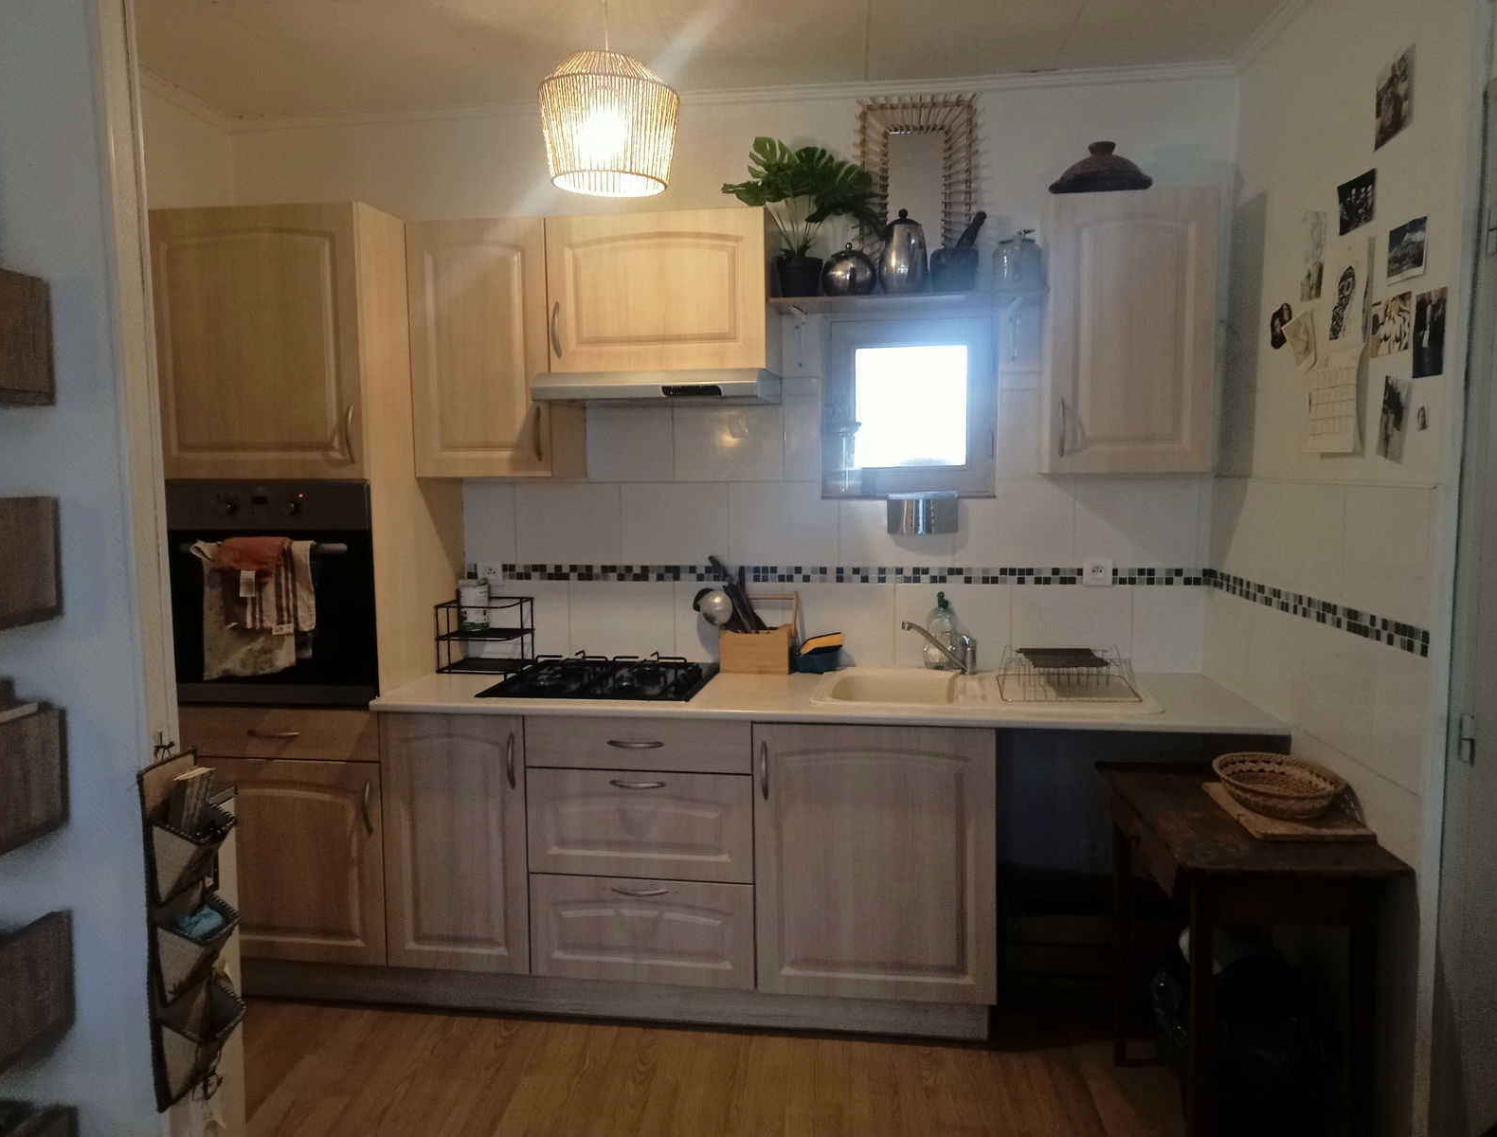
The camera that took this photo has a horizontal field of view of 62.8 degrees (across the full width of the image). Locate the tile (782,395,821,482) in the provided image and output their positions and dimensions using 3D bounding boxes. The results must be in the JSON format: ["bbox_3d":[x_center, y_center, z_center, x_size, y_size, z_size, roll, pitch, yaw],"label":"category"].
[{"bbox_3d":[0.159,-0.383,3.601,0.108,0.249,0.010,0,6,10],"label":"tile"}]

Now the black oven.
[{"bbox_3d":[-1.239,0.041,3.493,0.596,0.591,0.560,0,5,9],"label":"black oven"}]

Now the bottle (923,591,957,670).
[{"bbox_3d":[0.549,0.177,3.499,0.097,0.225,0.065,0,5,10],"label":"bottle"}]

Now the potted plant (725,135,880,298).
[{"bbox_3d":[0.143,-0.961,3.344,0.438,0.425,0.340,0,5,10],"label":"potted plant"}]

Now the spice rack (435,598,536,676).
[{"bbox_3d":[-0.767,0.201,3.573,0.225,0.209,0.222,0,6,10],"label":"spice rack"}]

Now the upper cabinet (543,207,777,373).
[{"bbox_3d":[-0.224,-0.752,3.432,0.598,0.419,0.310,0,5,10],"label":"upper cabinet"}]

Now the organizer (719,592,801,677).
[{"bbox_3d":[0.029,0.187,3.577,0.218,0.218,0.148,0,6,10],"label":"organizer"}]

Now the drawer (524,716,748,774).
[{"bbox_3d":[-0.247,0.432,3.357,0.600,0.140,0.482,0,5,10],"label":"drawer"}]

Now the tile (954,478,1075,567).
[{"bbox_3d":[0.759,-0.127,3.500,0.332,0.254,0.020,0,5,10],"label":"tile"}]

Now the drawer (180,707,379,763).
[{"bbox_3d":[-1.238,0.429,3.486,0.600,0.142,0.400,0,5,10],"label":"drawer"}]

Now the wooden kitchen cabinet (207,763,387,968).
[{"bbox_3d":[-1.220,0.760,3.593,0.596,0.558,0.560,0,6,10],"label":"wooden kitchen cabinet"}]

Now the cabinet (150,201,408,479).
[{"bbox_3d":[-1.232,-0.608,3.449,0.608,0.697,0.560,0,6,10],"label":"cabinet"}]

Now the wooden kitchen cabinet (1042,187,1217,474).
[{"bbox_3d":[1.001,-0.611,3.277,0.403,0.705,0.335,0,5,9],"label":"wooden kitchen cabinet"}]

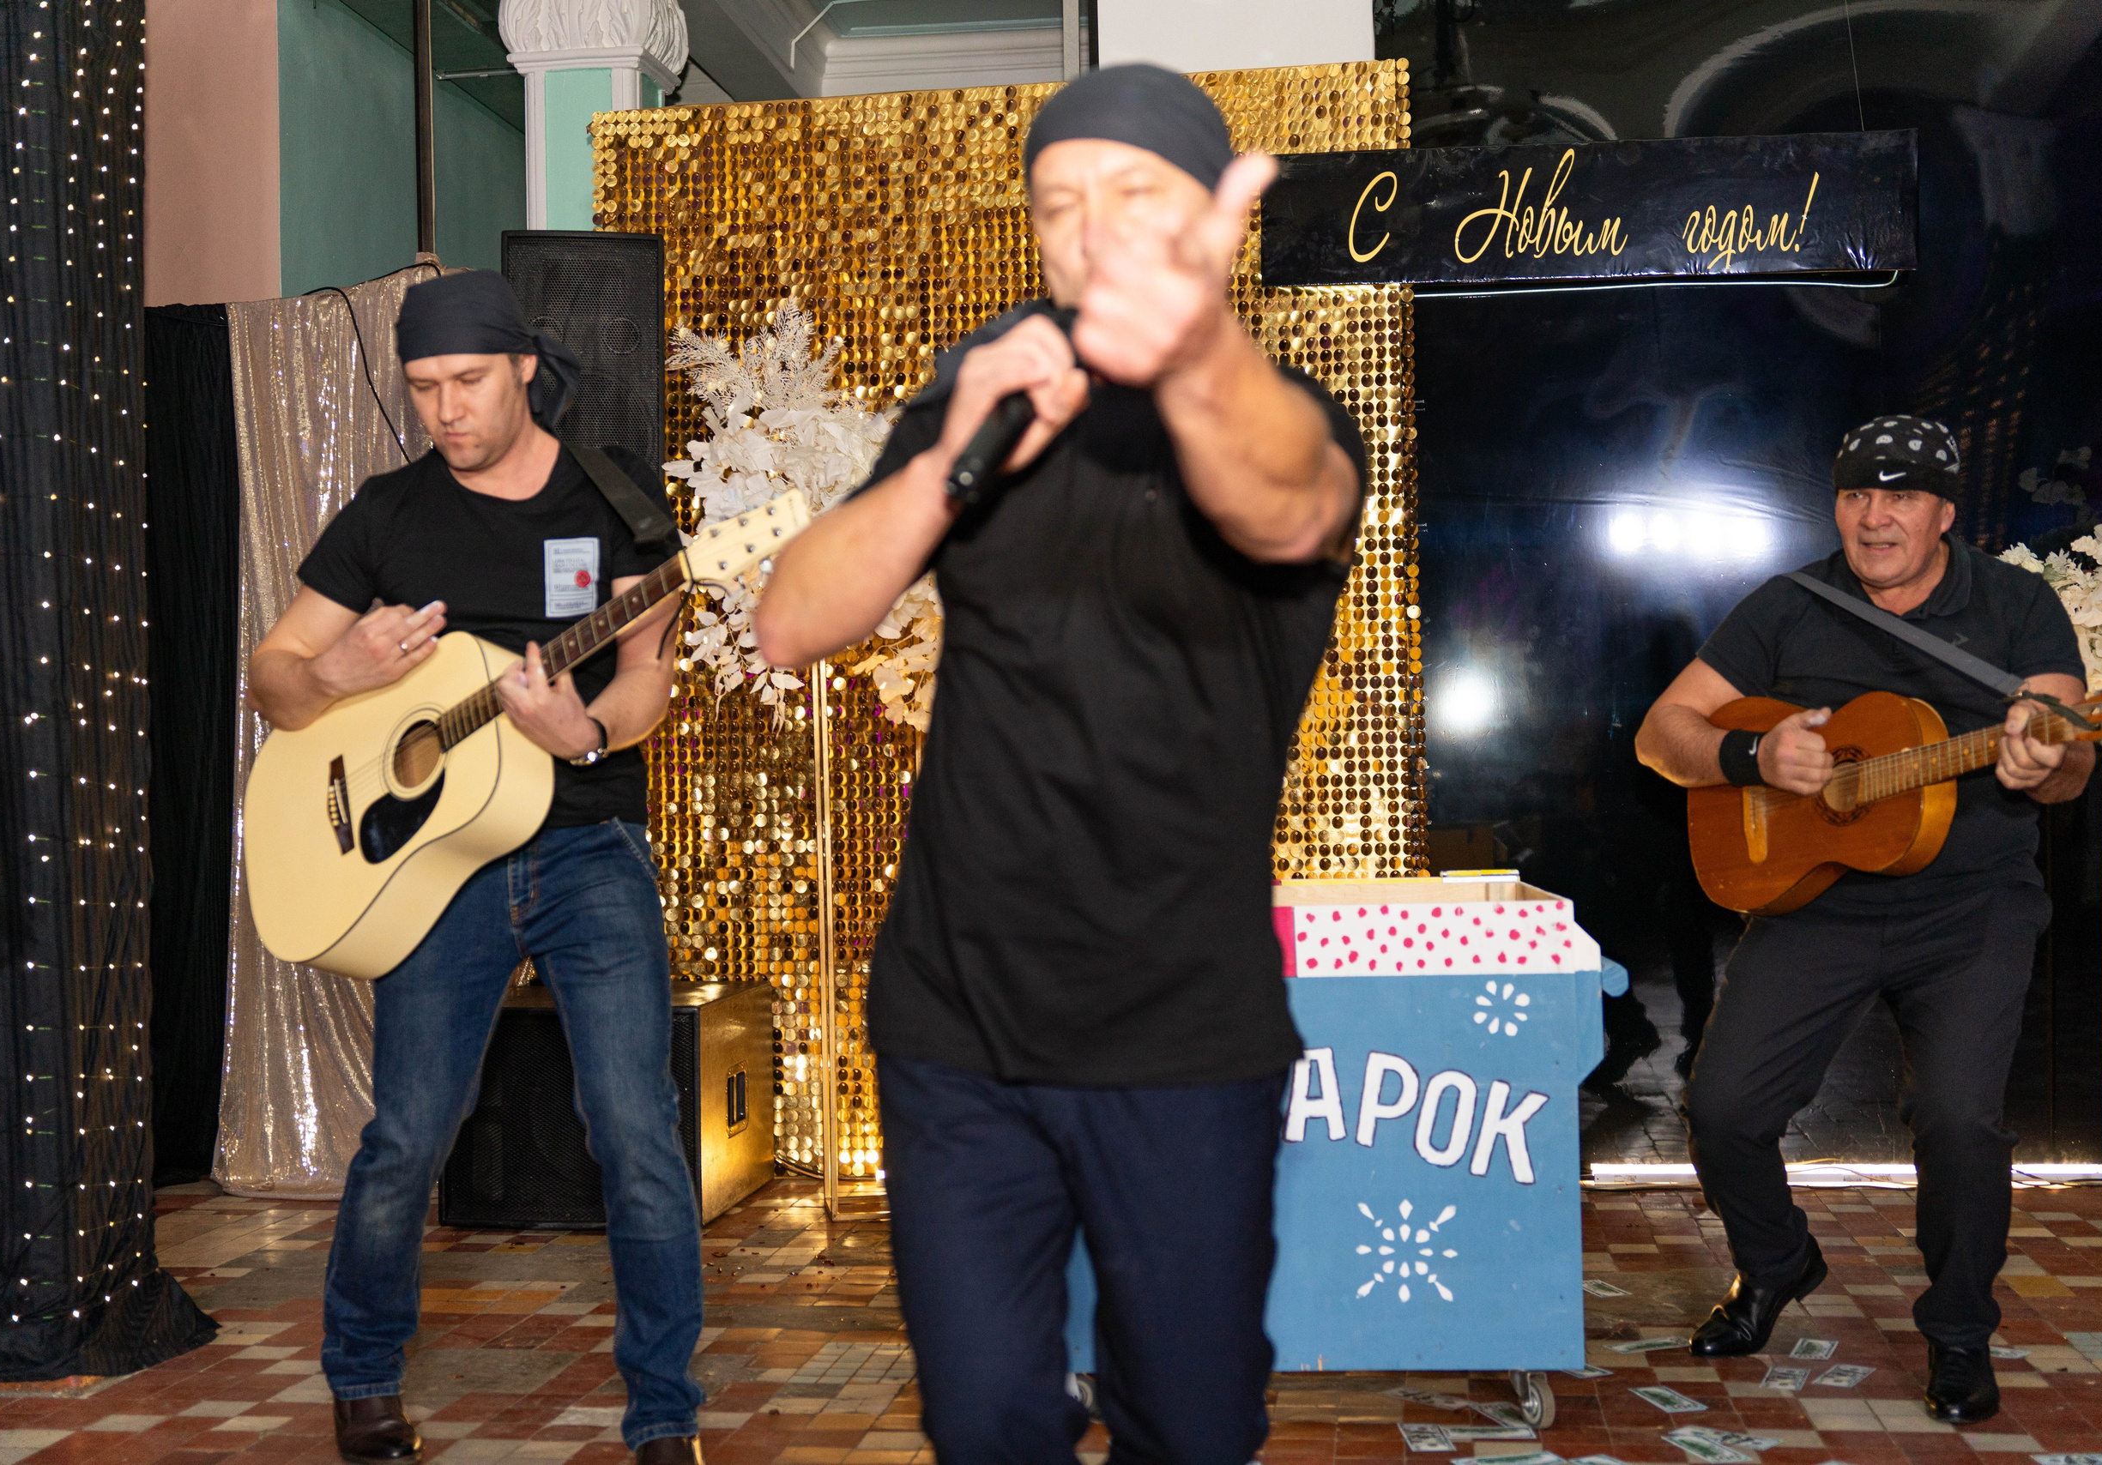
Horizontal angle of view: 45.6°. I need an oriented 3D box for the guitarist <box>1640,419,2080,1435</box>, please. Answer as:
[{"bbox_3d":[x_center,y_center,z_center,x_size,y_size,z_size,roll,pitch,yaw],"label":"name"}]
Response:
[{"bbox_3d":[1.300,0.278,4.007,0.707,1.530,0.646,-2,-1,18],"label":"guitarist"}]

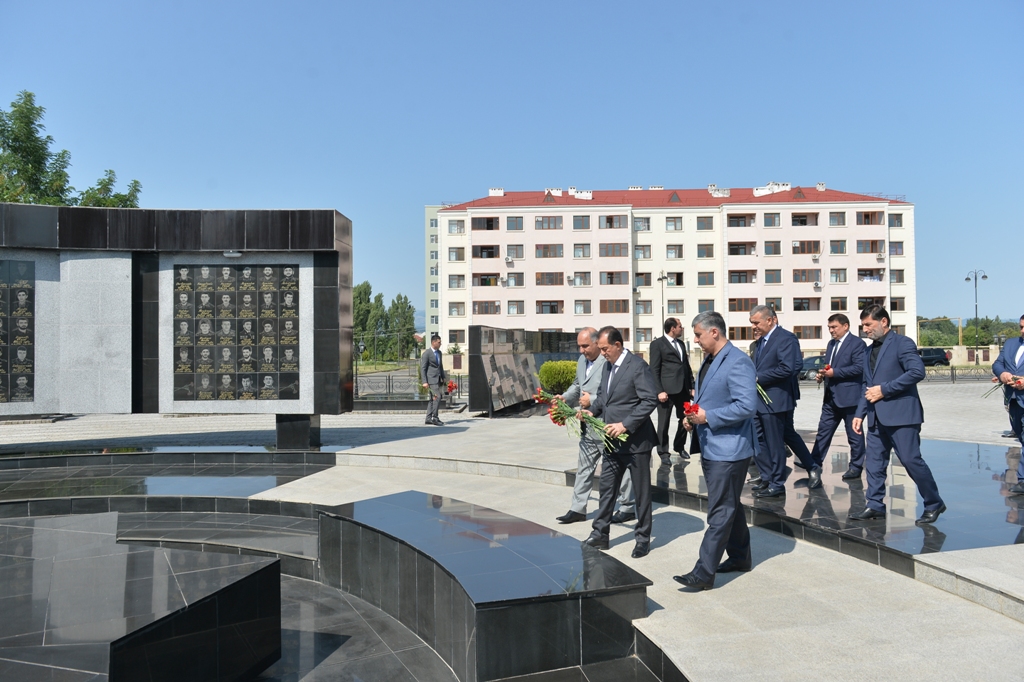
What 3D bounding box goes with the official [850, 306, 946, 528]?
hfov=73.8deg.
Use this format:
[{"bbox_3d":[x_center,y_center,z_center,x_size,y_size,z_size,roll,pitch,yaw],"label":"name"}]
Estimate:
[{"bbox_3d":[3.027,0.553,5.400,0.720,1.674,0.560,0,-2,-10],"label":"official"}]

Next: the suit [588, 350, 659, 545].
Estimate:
[{"bbox_3d":[0.879,0.821,5.318,0.460,1.490,0.540,0,-1,-30],"label":"suit"}]

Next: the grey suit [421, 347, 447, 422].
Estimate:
[{"bbox_3d":[-1.541,0.847,13.400,0.420,1.458,0.510,-2,-2,31],"label":"grey suit"}]

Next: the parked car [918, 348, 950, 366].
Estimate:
[{"bbox_3d":[33.746,1.516,57.000,4.650,1.745,1.860,-1,-1,2],"label":"parked car"}]

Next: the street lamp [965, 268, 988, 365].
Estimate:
[{"bbox_3d":[36.053,-1.755,53.036,0.450,7.450,2.400,-1,-1,0],"label":"street lamp"}]

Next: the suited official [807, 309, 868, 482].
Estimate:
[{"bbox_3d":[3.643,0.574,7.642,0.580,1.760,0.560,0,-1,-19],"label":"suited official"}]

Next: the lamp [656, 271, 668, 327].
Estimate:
[{"bbox_3d":[12.596,-1.616,57.000,0.550,8.541,2.600,-1,-1,0],"label":"lamp"}]

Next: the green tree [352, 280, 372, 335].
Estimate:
[{"bbox_3d":[-27.751,-3.001,125.000,5.500,15.973,5.500,-1,-1,0],"label":"green tree"}]

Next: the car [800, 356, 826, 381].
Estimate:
[{"bbox_3d":[18.936,1.573,40.700,4.450,1.439,1.760,-1,-1,2],"label":"car"}]

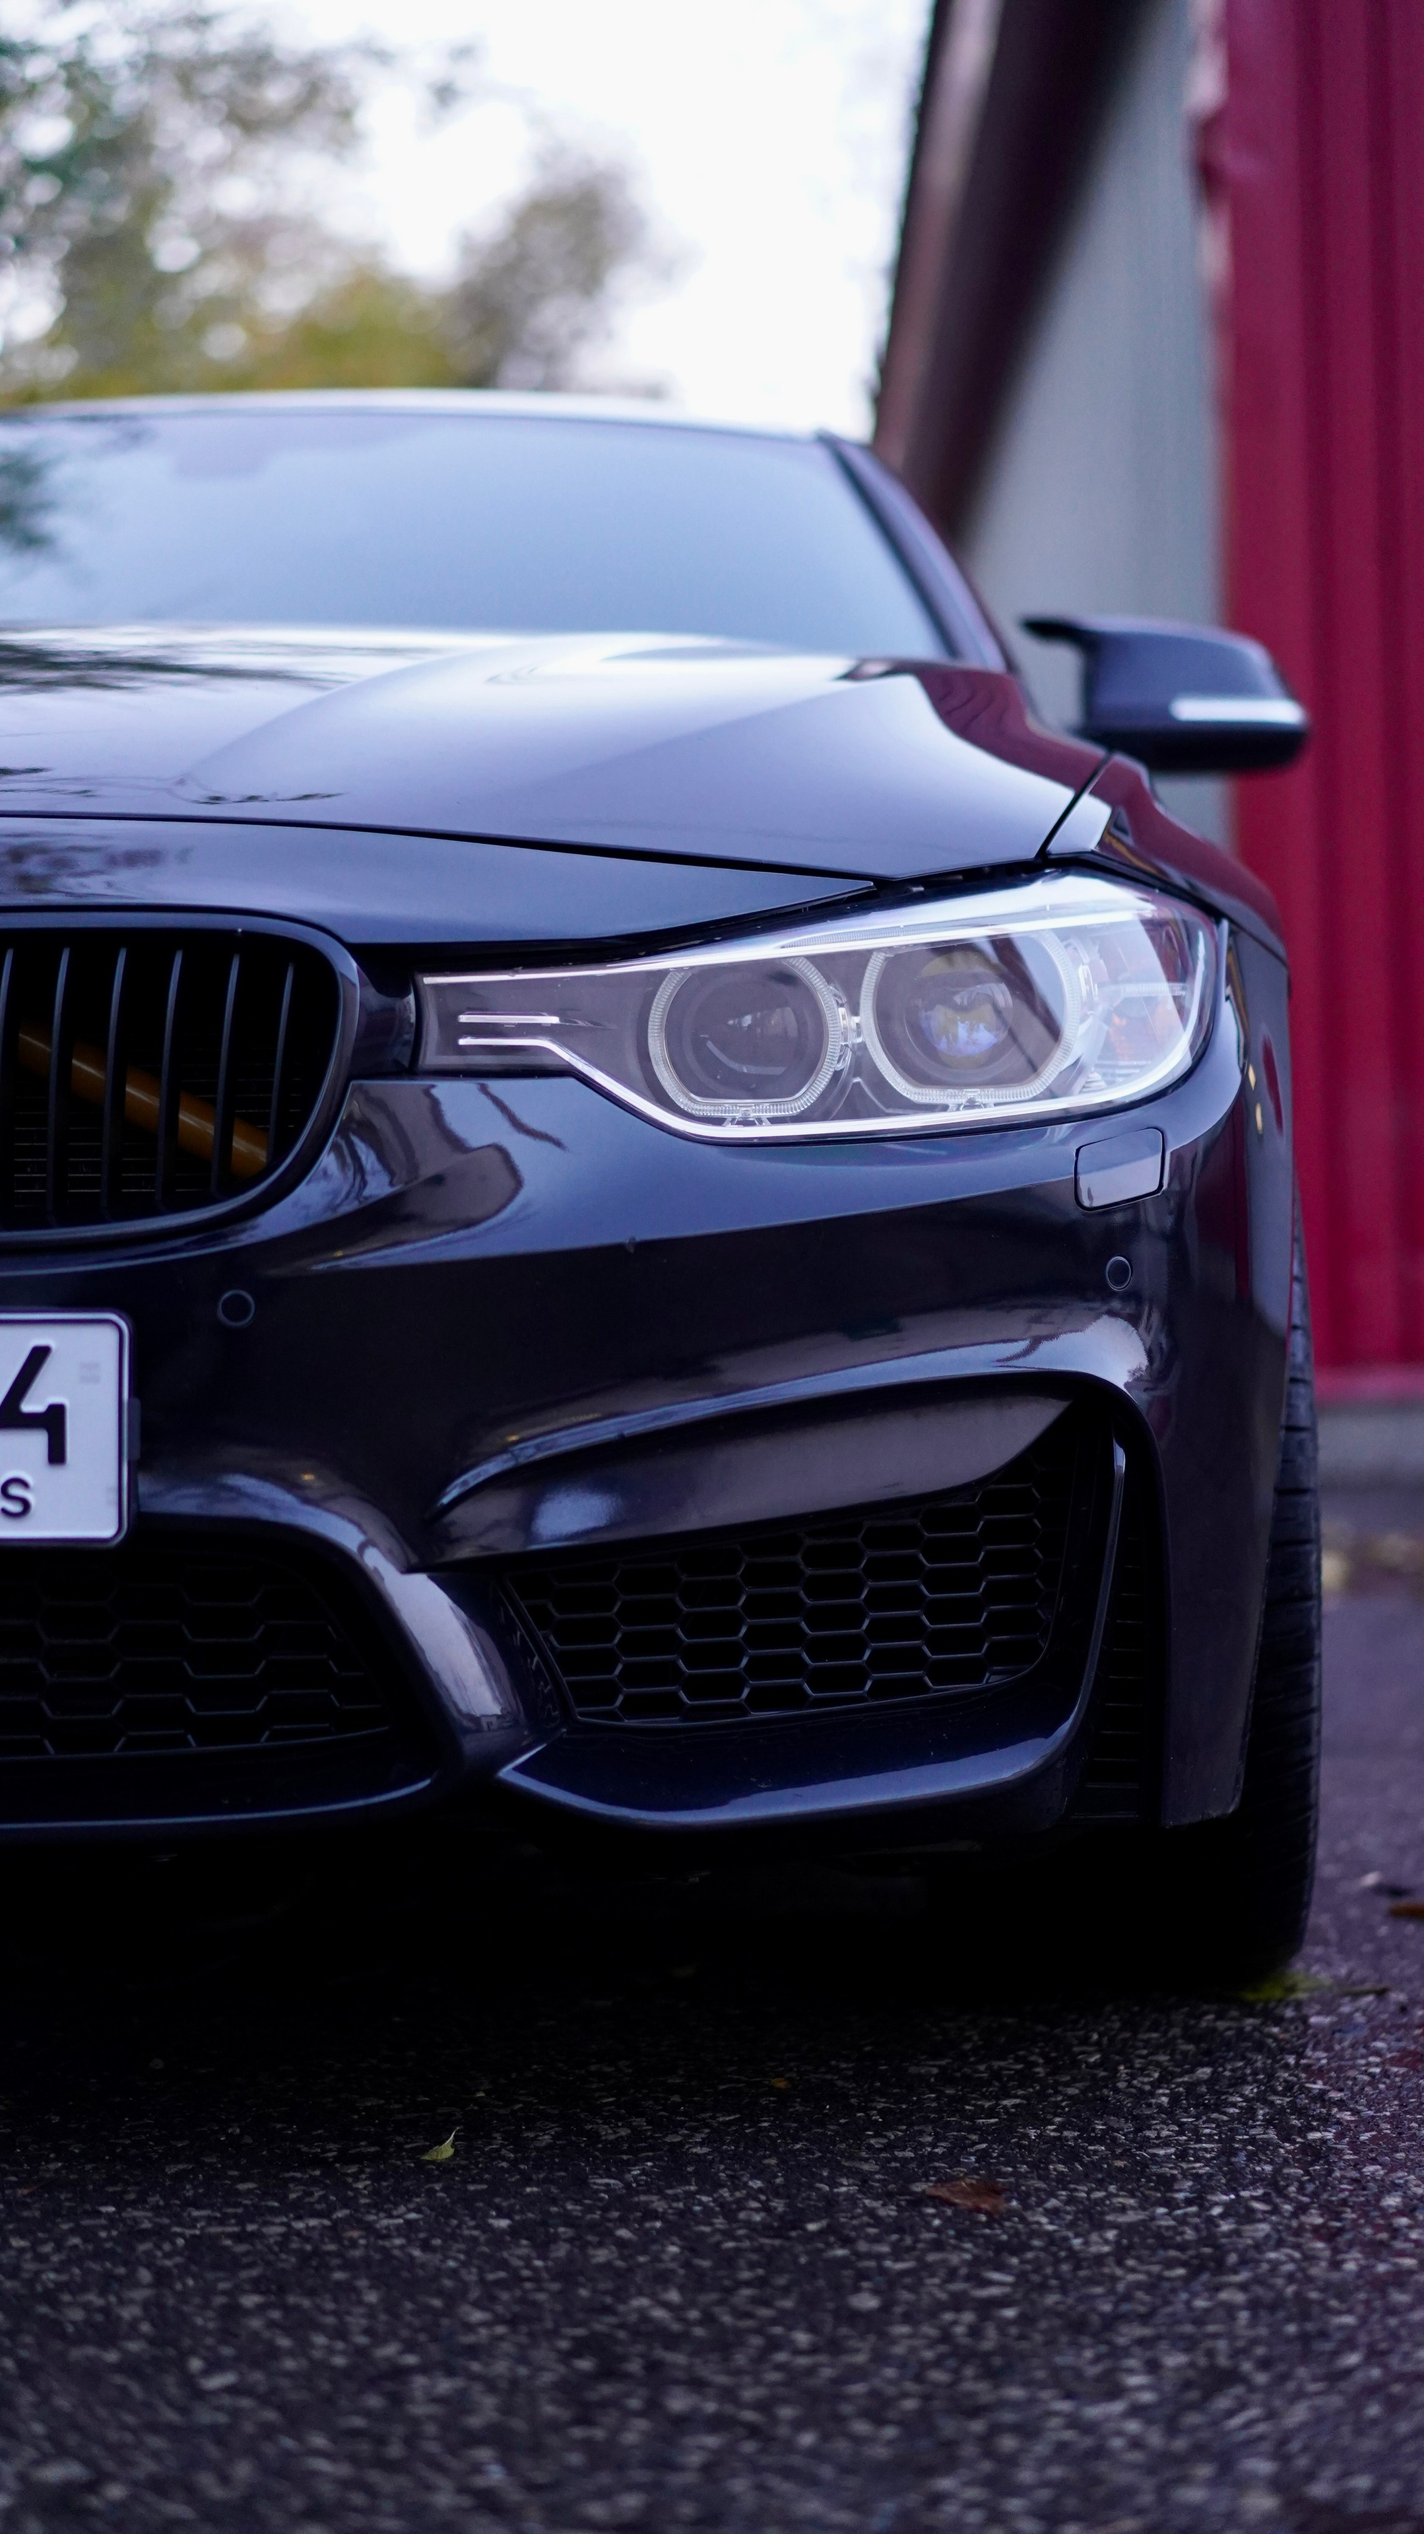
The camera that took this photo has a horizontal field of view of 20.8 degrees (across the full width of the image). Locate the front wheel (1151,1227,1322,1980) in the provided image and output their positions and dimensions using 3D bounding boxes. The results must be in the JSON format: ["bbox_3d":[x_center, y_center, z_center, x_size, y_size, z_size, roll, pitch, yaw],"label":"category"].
[{"bbox_3d":[0.273,0.156,2.630,0.235,0.660,0.660,-1,-2,4],"label":"front wheel"}]

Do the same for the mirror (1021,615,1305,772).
[{"bbox_3d":[0.416,-0.526,3.550,0.262,0.146,0.160,-1,-2,3],"label":"mirror"}]

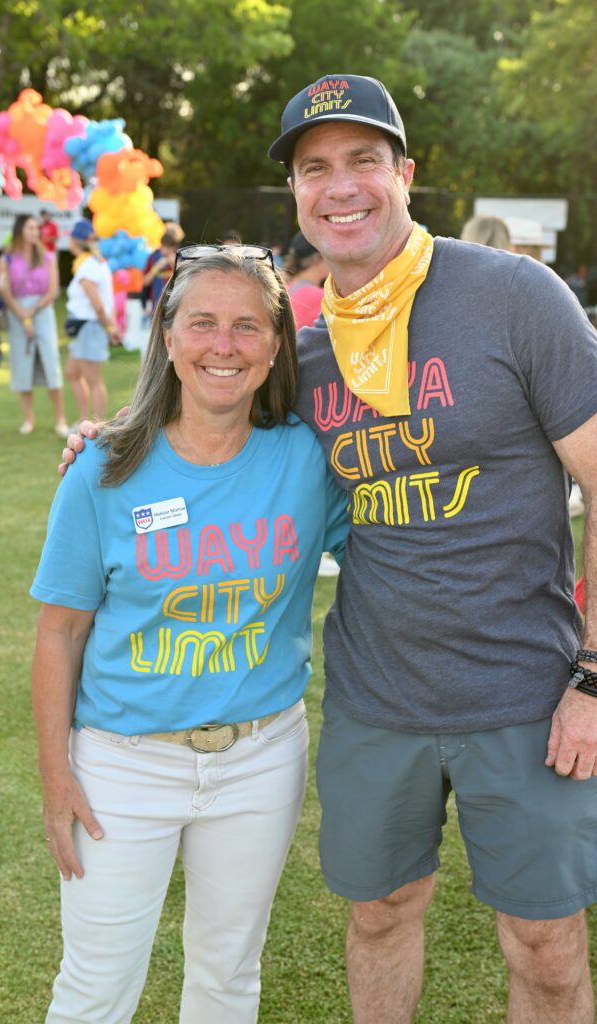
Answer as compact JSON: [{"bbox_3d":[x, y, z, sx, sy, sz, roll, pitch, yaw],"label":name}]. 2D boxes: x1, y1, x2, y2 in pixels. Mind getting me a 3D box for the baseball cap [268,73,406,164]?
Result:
[{"bbox_3d":[0.053,-0.541,1.950,0.178,0.127,0.265,-6,10,17],"label":"baseball cap"}]

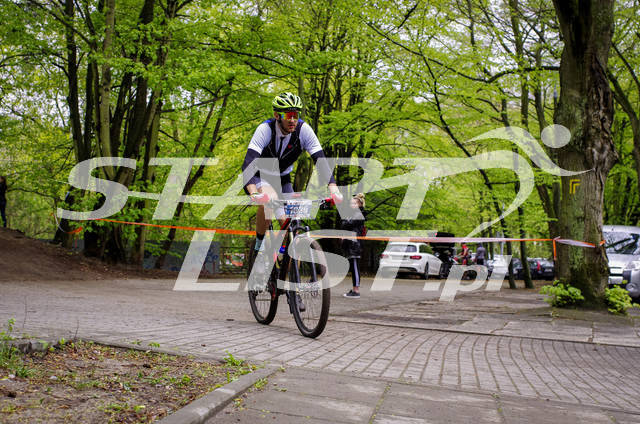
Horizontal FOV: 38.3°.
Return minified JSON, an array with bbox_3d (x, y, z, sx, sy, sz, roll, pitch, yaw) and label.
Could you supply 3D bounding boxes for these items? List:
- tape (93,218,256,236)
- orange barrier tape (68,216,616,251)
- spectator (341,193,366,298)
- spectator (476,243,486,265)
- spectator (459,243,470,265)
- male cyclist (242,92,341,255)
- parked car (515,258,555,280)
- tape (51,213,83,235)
[{"bbox_3d":[-2.720,0.260,16.500,4.100,0.380,0.100,-2,-3,36],"label":"tape"},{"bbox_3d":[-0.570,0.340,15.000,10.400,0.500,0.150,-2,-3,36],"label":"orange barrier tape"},{"bbox_3d":[0.523,0.523,14.400,0.420,1.660,0.470,0,-3,-7],"label":"spectator"},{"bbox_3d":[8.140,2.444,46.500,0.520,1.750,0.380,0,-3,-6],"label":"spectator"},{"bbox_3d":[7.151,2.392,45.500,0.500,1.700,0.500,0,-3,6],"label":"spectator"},{"bbox_3d":[-0.270,-0.100,7.350,0.760,1.660,0.820,1,-3,-22],"label":"male cyclist"},{"bbox_3d":[14.100,3.720,59.500,1.760,1.470,4.300,0,-3,-8],"label":"parked car"},{"bbox_3d":[-4.981,0.227,18.200,0.620,0.430,0.200,0,-3,-6],"label":"tape"}]

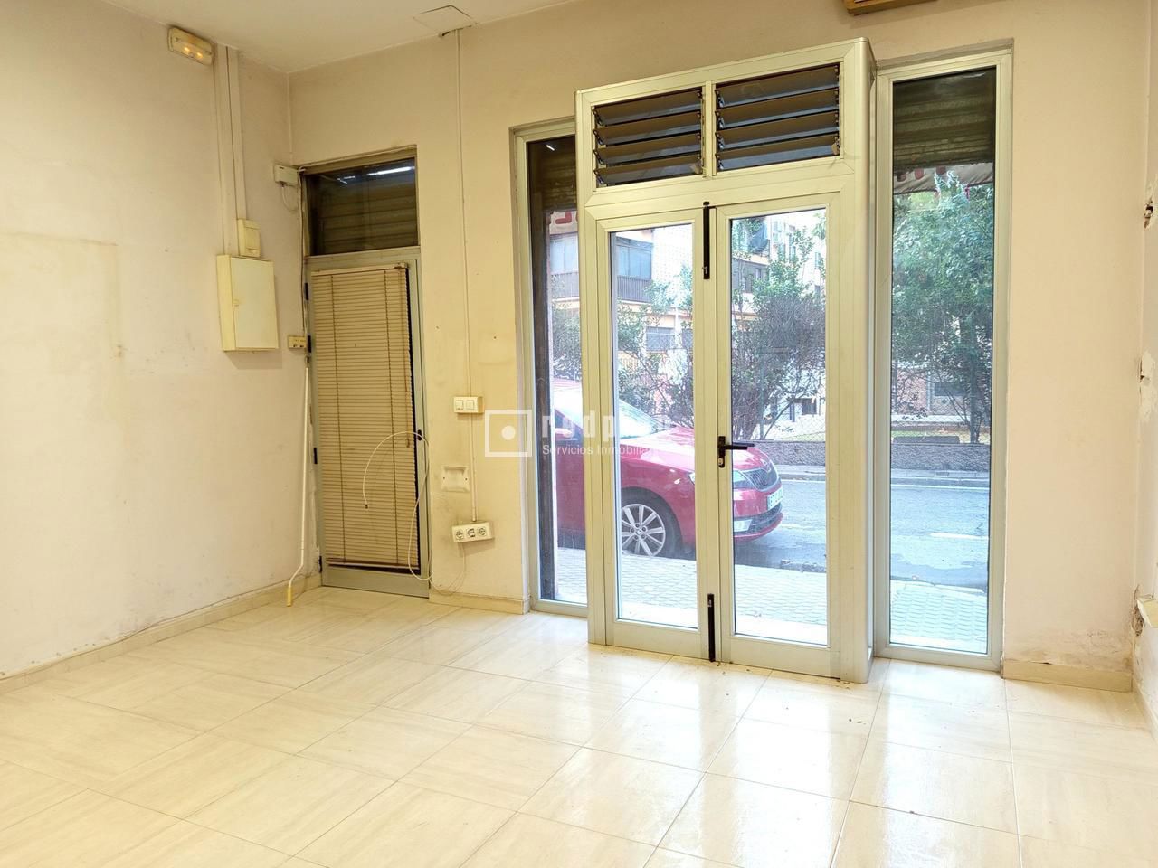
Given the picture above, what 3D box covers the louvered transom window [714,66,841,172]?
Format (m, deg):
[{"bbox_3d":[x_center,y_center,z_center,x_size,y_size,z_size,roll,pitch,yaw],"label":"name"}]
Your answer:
[{"bbox_3d":[0.826,-1.314,3.358,0.520,0.373,0.070,1,5,26],"label":"louvered transom window"}]

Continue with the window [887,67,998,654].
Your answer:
[{"bbox_3d":[1.559,-0.282,3.466,0.413,2.479,0.060,1,5,26],"label":"window"}]

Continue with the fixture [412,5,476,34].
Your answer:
[{"bbox_3d":[-0.700,-2.161,4.210,0.255,0.030,0.249,1,5,26],"label":"fixture"}]

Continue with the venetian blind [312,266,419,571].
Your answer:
[{"bbox_3d":[-1.288,-0.087,4.825,0.727,1.812,0.035,1,5,26],"label":"venetian blind"}]

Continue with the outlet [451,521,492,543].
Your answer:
[{"bbox_3d":[-0.589,0.552,4.490,0.247,0.088,0.042,-10,0,26],"label":"outlet"}]

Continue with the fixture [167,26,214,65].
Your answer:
[{"bbox_3d":[-2.059,-2.050,4.268,0.055,0.121,0.244,1,5,26],"label":"fixture"}]

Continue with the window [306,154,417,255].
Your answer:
[{"bbox_3d":[-1.290,-1.333,4.756,0.826,0.503,0.055,1,5,26],"label":"window"}]

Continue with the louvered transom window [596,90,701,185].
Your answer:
[{"bbox_3d":[0.311,-1.325,3.608,0.520,0.373,0.070,1,5,26],"label":"louvered transom window"}]

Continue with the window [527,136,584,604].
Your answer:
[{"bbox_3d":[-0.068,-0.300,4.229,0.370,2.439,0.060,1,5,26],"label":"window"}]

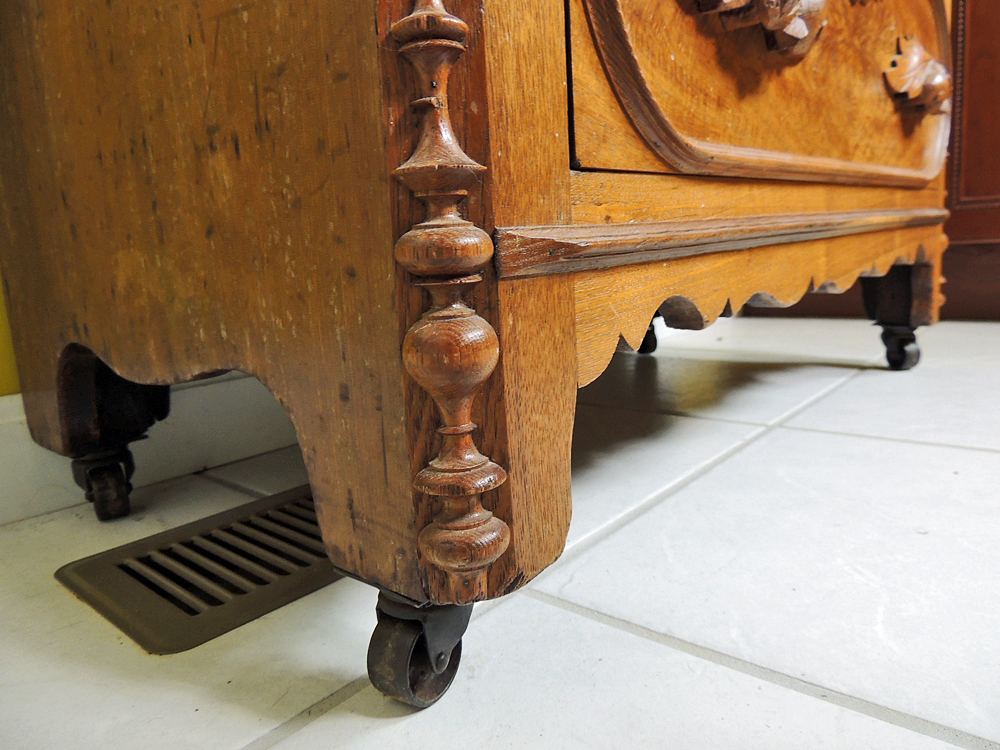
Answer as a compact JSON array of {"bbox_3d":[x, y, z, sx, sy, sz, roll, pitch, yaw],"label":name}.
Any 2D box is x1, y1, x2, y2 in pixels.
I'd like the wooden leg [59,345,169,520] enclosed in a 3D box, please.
[{"bbox_3d":[-0.258,0.039,0.450,0.084,0.126,0.062,4,13,42],"label":"wooden leg"}]

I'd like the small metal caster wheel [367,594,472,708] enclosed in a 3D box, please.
[{"bbox_3d":[-0.028,0.097,0.258,0.025,0.042,0.042,2,12,32],"label":"small metal caster wheel"}]

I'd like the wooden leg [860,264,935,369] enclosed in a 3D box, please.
[{"bbox_3d":[0.429,-0.064,0.746,0.068,0.115,0.060,4,13,42],"label":"wooden leg"}]

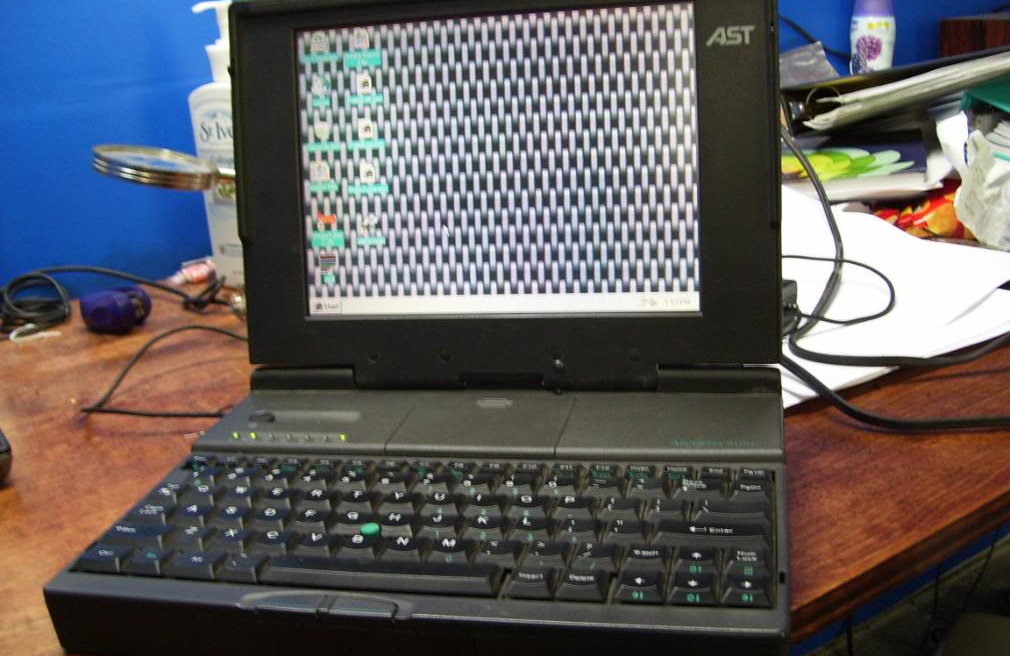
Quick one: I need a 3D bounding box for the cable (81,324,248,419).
[{"bbox_3d":[-0.215,0.023,0.718,0.118,0.025,0.132,-1,20,14],"label":"cable"}]

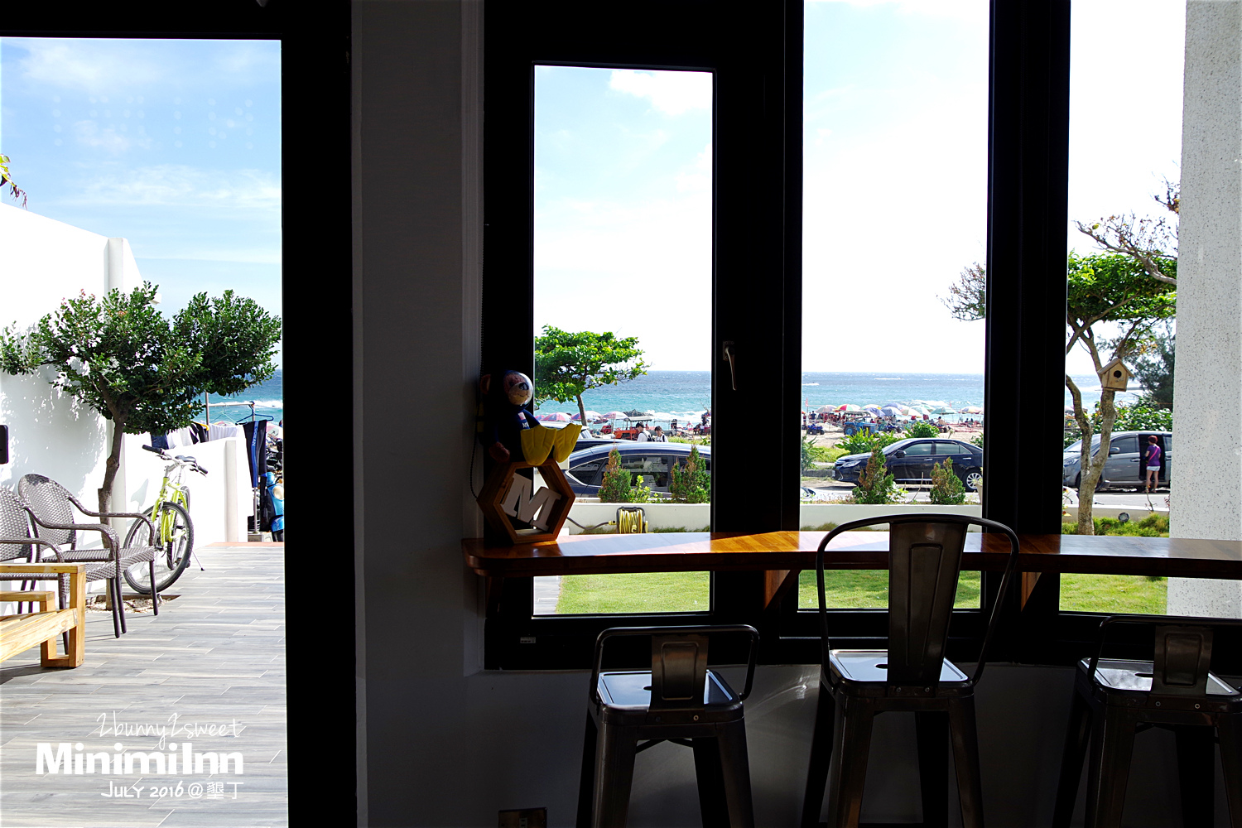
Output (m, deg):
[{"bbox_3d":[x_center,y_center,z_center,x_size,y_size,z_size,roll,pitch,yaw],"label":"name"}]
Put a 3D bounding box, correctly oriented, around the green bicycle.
[{"bbox_3d":[-3.489,0.750,8.069,0.570,1.075,1.595,0,2,-13],"label":"green bicycle"}]

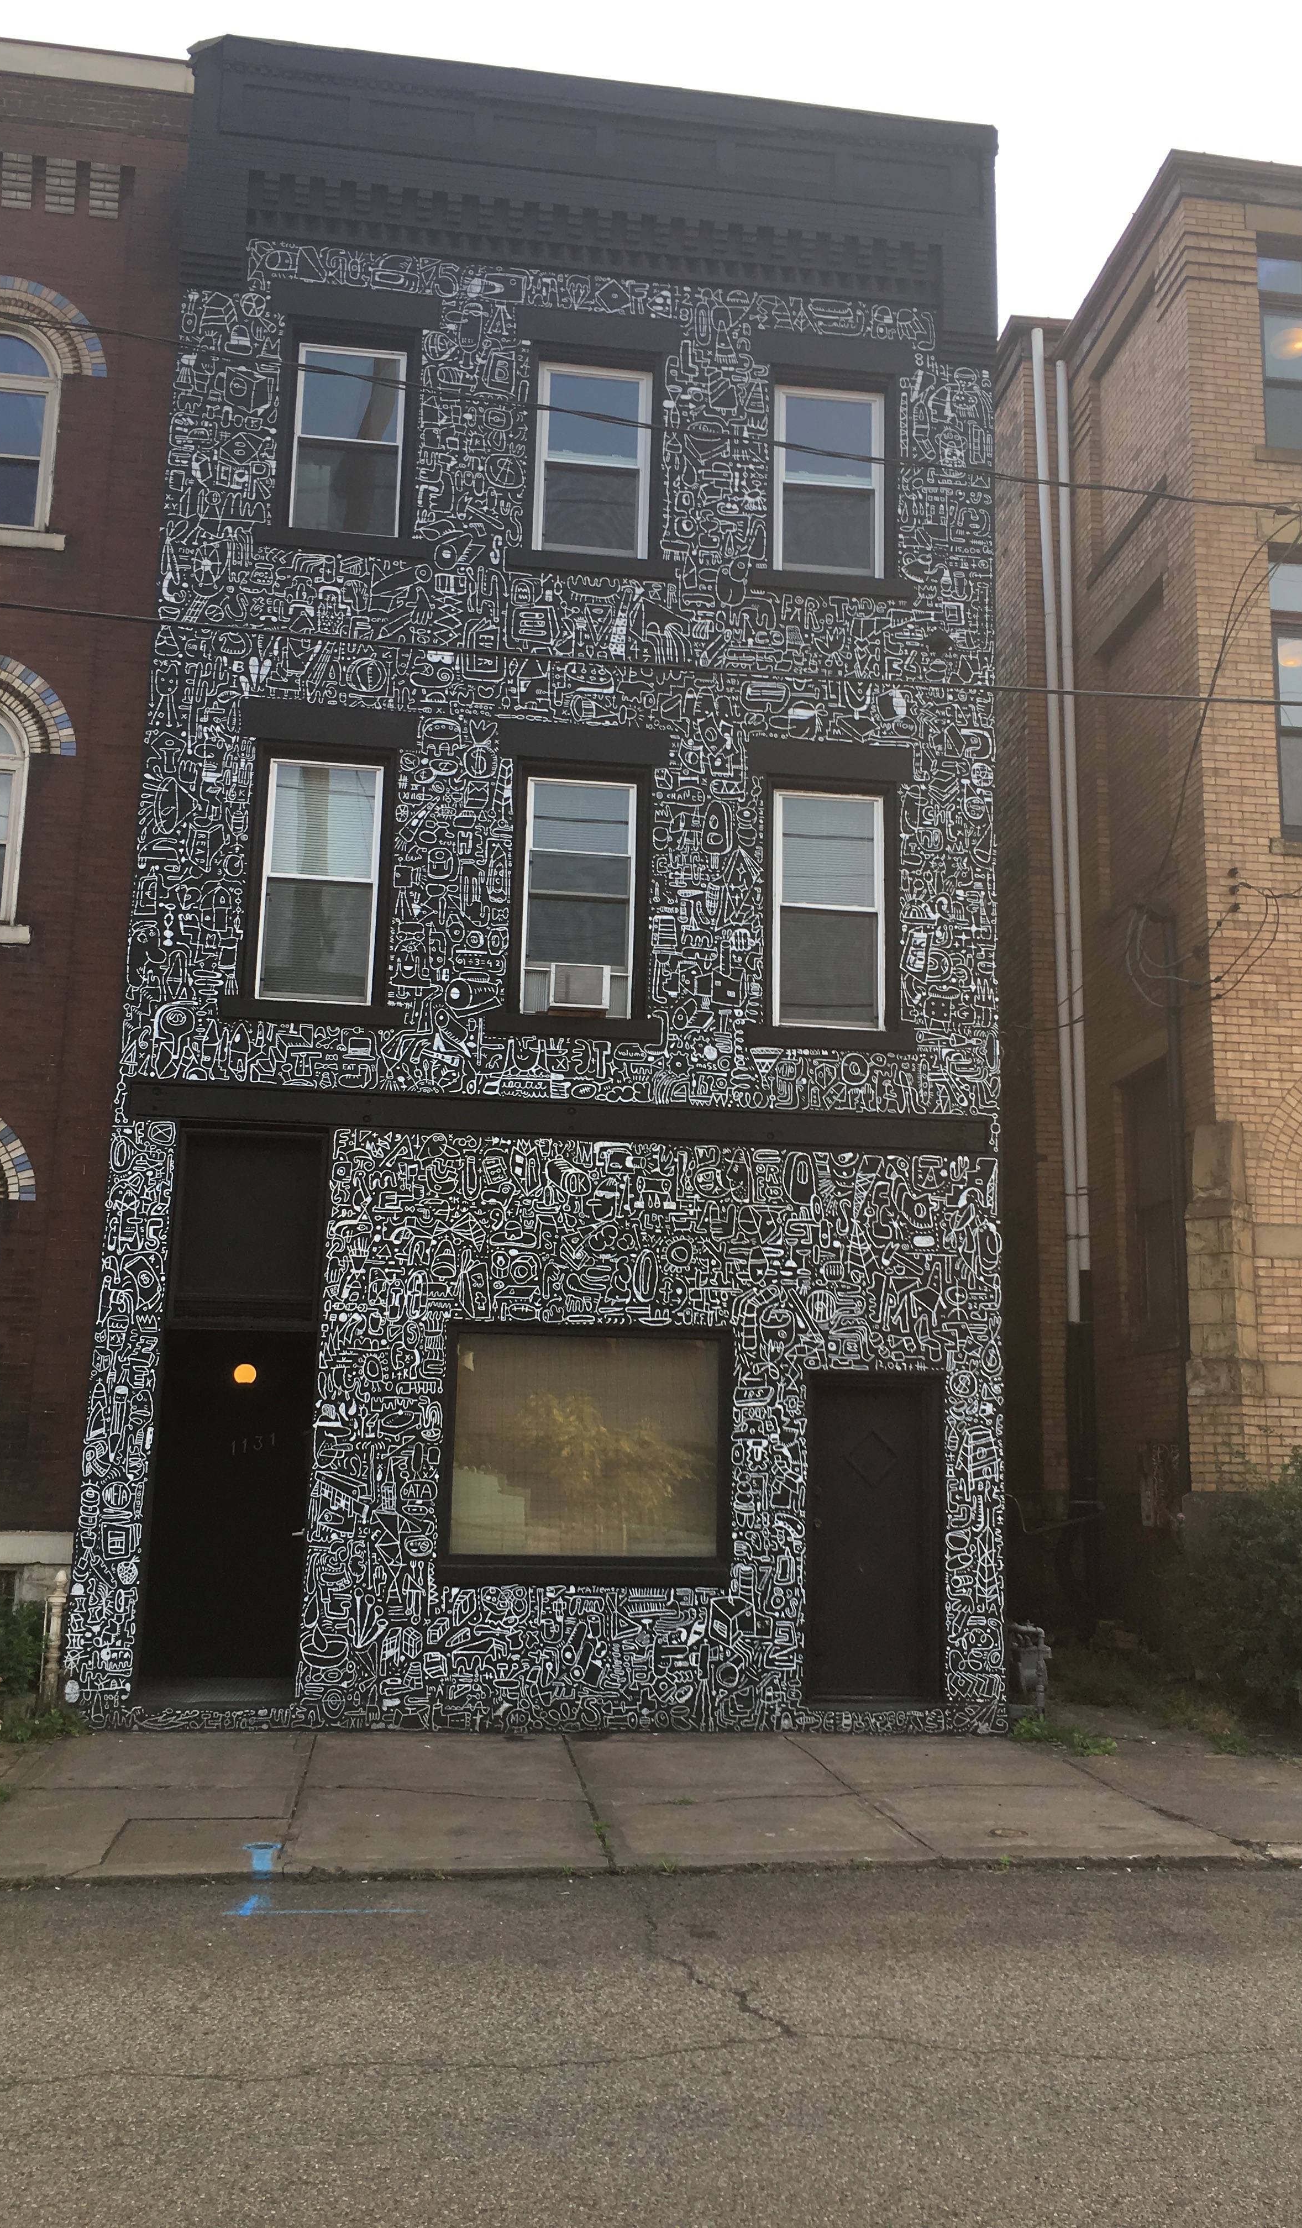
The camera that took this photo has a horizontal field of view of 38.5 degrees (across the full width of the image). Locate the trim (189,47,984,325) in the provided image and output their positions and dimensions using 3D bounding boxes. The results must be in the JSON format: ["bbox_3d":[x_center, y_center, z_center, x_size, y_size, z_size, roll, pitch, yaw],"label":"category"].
[{"bbox_3d":[-0.373,-6.595,13.630,5.900,1.850,0.360,3,-10,-7],"label":"trim"}]

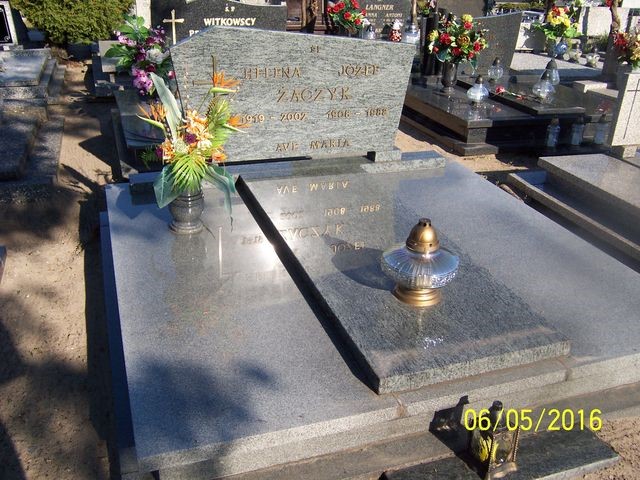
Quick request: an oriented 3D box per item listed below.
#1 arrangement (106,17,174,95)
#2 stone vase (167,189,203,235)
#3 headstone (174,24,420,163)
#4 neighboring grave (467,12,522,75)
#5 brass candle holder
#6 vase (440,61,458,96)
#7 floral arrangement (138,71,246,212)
[{"bbox_3d":[-1.349,-1.358,4.530,0.500,0.560,0.400,-7,28,-18],"label":"arrangement"},{"bbox_3d":[-0.586,-0.144,2.663,0.152,0.200,0.152,-7,28,-18],"label":"stone vase"},{"bbox_3d":[-0.120,-0.739,3.161,1.276,0.710,0.090,-7,28,-18],"label":"headstone"},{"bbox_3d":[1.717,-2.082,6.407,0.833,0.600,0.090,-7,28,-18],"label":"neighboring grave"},{"bbox_3d":[0.351,0.067,2.107,0.262,0.287,0.262,2,26,-1],"label":"brass candle holder"},{"bbox_3d":[1.225,-1.523,5.656,0.170,0.300,0.170,-7,28,-18],"label":"vase"},{"bbox_3d":[-0.541,-0.412,2.544,0.440,0.570,0.340,-7,28,-18],"label":"floral arrangement"}]

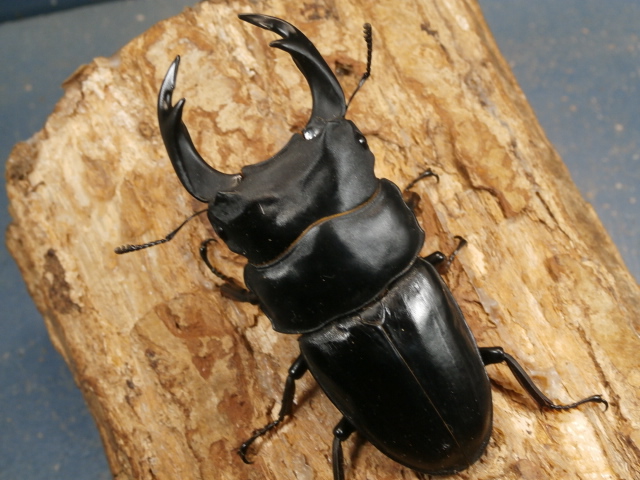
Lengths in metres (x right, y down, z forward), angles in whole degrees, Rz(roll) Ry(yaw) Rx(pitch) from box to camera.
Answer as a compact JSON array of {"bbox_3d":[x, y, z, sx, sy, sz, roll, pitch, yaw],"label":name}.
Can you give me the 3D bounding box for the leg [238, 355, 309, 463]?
[{"bbox_3d":[-0.006,0.024,0.180,0.003,0.007,0.017,30,69,13],"label":"leg"}]

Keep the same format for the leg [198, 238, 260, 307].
[{"bbox_3d":[-0.014,0.005,0.189,0.005,0.005,0.015,-30,69,-13],"label":"leg"}]

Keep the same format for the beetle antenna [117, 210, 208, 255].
[{"bbox_3d":[-0.024,-0.001,0.189,0.016,0.002,0.003,-25,67,-11],"label":"beetle antenna"}]

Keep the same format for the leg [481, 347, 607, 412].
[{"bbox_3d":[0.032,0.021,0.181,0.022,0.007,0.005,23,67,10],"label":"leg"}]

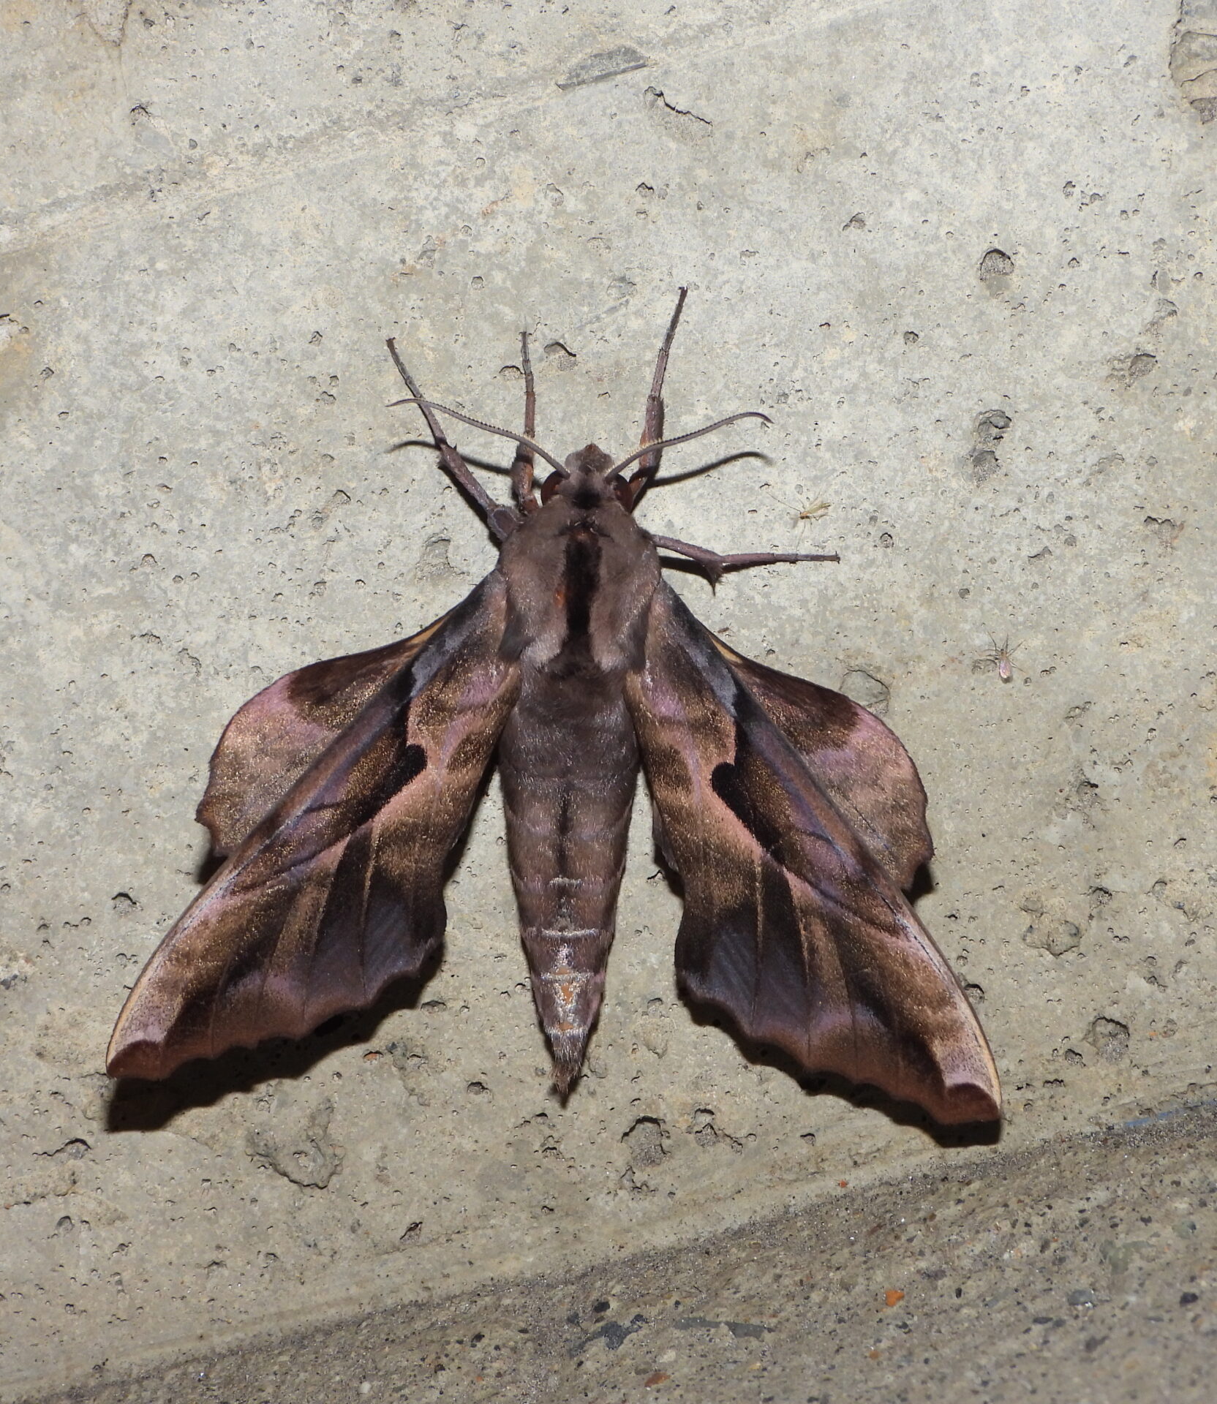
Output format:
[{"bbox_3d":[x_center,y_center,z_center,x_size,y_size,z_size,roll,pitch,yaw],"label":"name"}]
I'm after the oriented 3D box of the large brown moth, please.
[{"bbox_3d":[-0.003,-0.001,0.605,0.069,0.064,0.020,3,0,0],"label":"large brown moth"}]

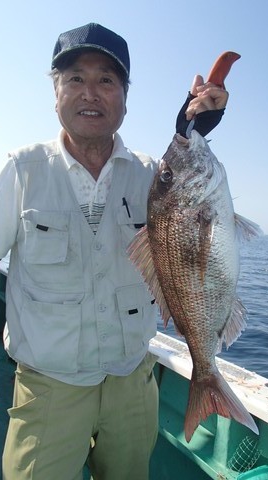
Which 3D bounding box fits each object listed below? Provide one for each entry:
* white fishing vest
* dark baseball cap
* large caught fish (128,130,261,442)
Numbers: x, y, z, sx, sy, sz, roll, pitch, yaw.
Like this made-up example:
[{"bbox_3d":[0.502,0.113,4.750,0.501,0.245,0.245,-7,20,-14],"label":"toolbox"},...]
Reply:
[{"bbox_3d":[-0.128,0.035,1.010,0.430,0.610,0.270,-2,0,-16],"label":"white fishing vest"},{"bbox_3d":[-0.104,-0.462,0.950,0.190,0.155,0.265,1,3,-6],"label":"dark baseball cap"},{"bbox_3d":[0.138,0.094,0.820,0.270,0.640,0.120,-6,0,7],"label":"large caught fish"}]

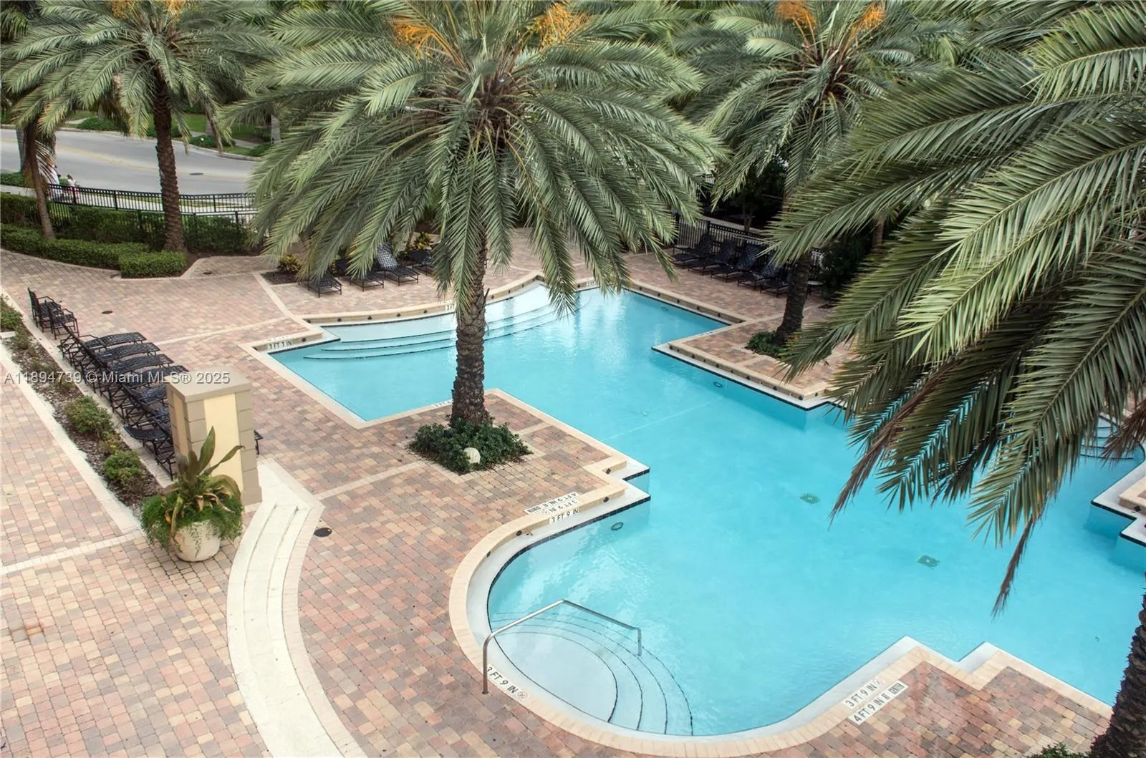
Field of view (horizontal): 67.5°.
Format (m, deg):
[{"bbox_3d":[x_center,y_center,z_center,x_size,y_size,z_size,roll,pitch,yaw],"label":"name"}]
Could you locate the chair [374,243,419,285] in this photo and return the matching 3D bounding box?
[{"bbox_3d":[-5.557,-3.589,26.883,0.700,0.960,1.760,-15,28,-39],"label":"chair"}]

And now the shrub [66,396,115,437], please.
[{"bbox_3d":[-8.545,0.684,15.164,0.780,0.610,0.850,-16,28,-39],"label":"shrub"}]

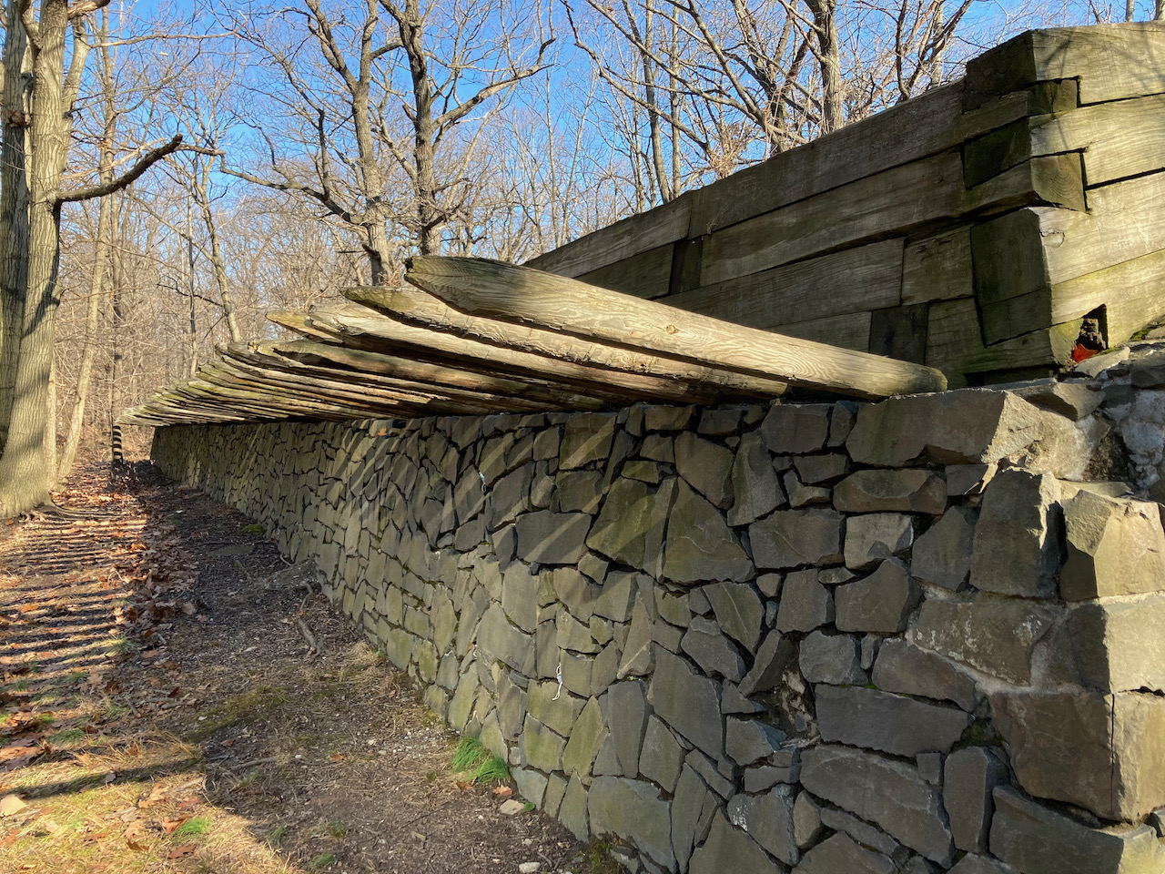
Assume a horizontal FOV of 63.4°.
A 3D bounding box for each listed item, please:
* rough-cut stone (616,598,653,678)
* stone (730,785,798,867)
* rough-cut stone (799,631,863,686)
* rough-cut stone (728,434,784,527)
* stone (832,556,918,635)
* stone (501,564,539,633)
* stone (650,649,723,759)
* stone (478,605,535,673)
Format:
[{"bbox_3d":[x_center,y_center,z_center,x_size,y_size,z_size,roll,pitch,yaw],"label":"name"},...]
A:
[{"bbox_3d":[0.234,0.701,3.249,0.130,0.292,0.227,-2,2,-27],"label":"rough-cut stone"},{"bbox_3d":[0.548,1.023,2.569,0.142,0.158,0.300,8,-3,-25],"label":"stone"},{"bbox_3d":[0.680,0.571,2.417,0.130,0.139,0.217,8,-3,-25],"label":"rough-cut stone"},{"bbox_3d":[0.550,0.129,2.664,0.157,0.271,0.253,5,-2,-26],"label":"rough-cut stone"},{"bbox_3d":[0.762,0.395,2.315,0.146,0.203,0.247,8,-3,-25],"label":"stone"},{"bbox_3d":[-0.190,0.681,4.113,0.200,0.269,0.423,5,-2,-26],"label":"stone"},{"bbox_3d":[0.411,0.876,3.158,0.176,0.231,0.464,10,3,-26],"label":"stone"},{"bbox_3d":[-0.290,0.899,4.276,0.160,0.234,0.600,-2,2,-27],"label":"stone"}]

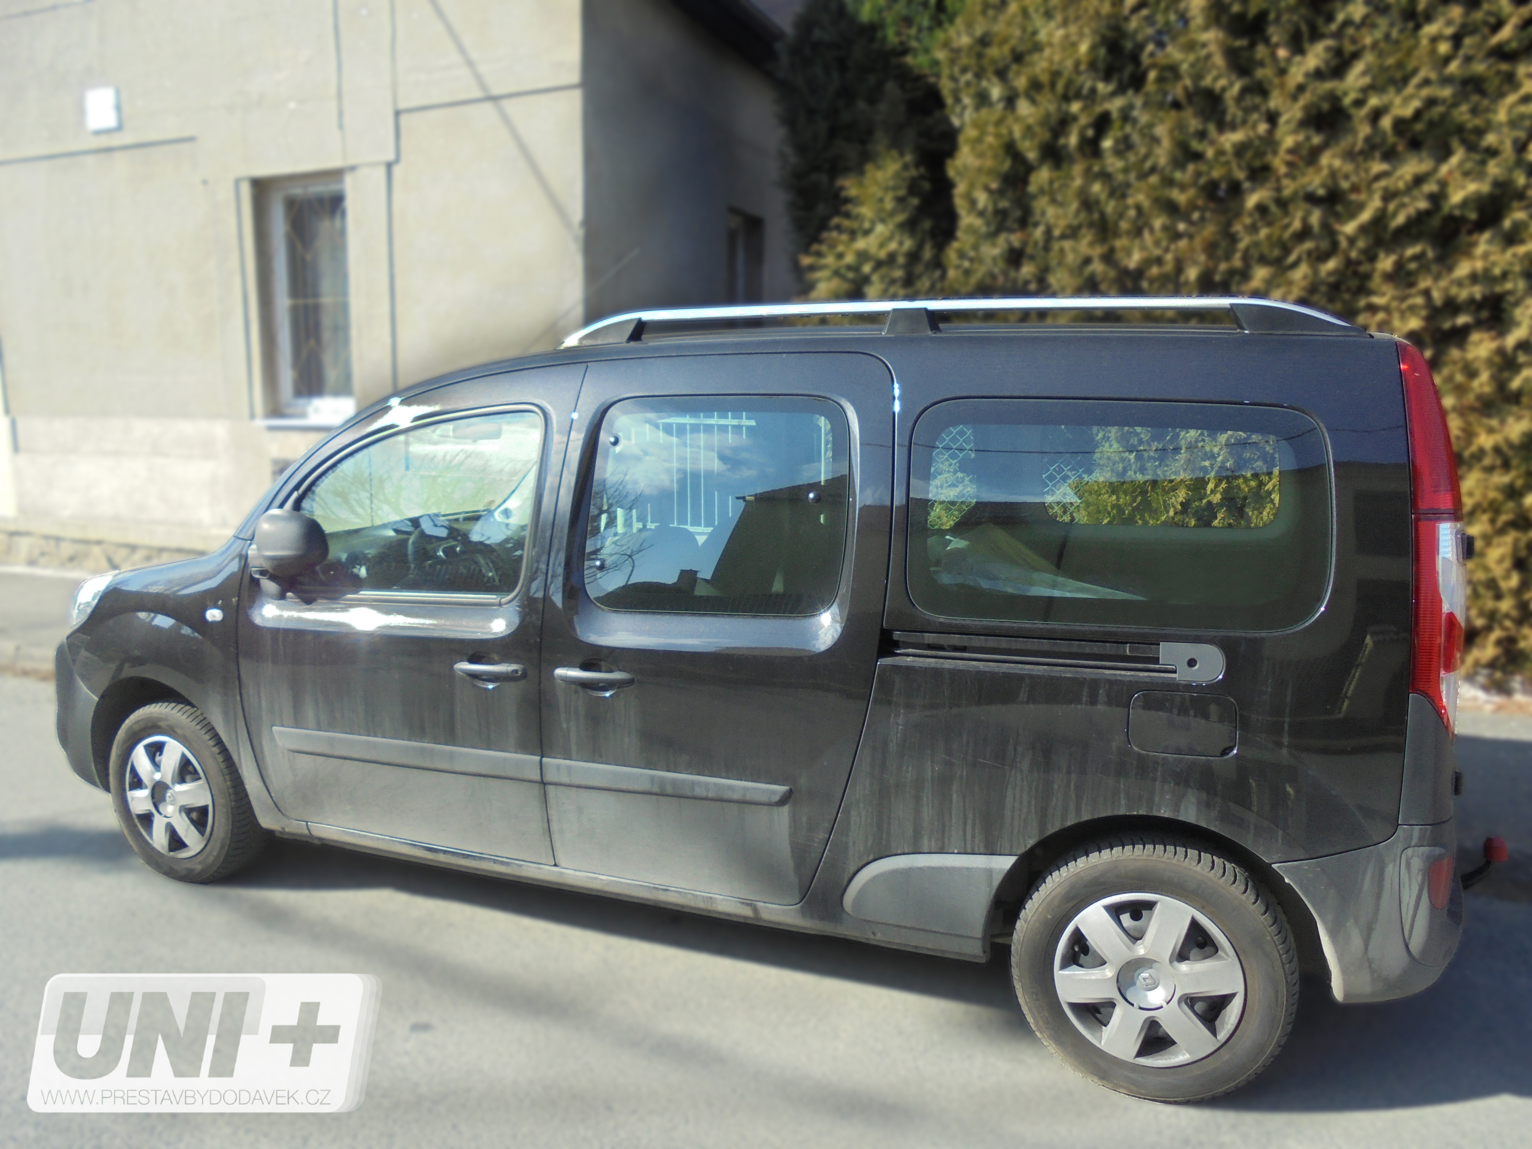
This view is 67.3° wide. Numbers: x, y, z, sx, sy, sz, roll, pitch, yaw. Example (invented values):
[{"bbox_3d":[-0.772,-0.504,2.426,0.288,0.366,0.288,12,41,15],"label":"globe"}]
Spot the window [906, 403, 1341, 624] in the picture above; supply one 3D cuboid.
[{"bbox_3d":[0.755,-0.139,2.541,0.880,0.505,0.050,4,1,22],"label":"window"}]

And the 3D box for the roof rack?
[{"bbox_3d":[0.358,-0.610,2.837,2.000,0.115,0.070,4,9,22],"label":"roof rack"}]

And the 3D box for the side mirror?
[{"bbox_3d":[-1.383,-0.071,3.301,0.205,0.205,0.145,8,11,42],"label":"side mirror"}]

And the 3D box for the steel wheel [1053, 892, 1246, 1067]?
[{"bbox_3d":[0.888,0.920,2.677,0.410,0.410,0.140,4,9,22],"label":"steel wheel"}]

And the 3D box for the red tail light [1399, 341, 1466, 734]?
[{"bbox_3d":[1.356,-0.076,2.361,0.140,0.790,0.165,-1,1,22],"label":"red tail light"}]

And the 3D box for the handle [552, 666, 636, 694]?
[{"bbox_3d":[-0.454,0.282,3.037,0.235,0.070,0.060,4,9,22],"label":"handle"}]

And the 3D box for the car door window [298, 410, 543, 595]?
[{"bbox_3d":[-1.004,-0.209,3.279,0.840,0.535,0.050,4,-2,22],"label":"car door window"}]

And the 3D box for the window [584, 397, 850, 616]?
[{"bbox_3d":[-0.136,-0.179,2.911,0.725,0.545,0.050,4,1,22],"label":"window"}]

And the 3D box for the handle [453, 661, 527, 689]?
[{"bbox_3d":[-0.756,0.271,3.168,0.235,0.070,0.060,4,9,22],"label":"handle"}]

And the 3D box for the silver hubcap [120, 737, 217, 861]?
[{"bbox_3d":[-1.968,0.741,3.802,0.405,0.405,0.050,4,8,24],"label":"silver hubcap"}]

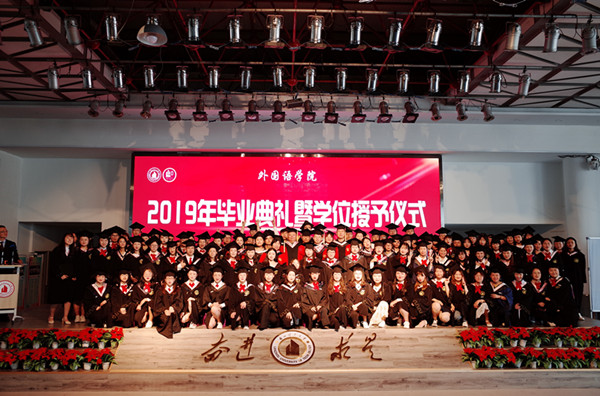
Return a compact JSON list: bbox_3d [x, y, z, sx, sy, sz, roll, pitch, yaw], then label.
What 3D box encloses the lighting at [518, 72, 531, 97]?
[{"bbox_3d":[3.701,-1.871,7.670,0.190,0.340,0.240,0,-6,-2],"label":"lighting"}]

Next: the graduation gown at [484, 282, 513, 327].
[{"bbox_3d":[3.786,1.994,8.878,0.473,0.757,0.580,-3,-7,28],"label":"graduation gown"}]

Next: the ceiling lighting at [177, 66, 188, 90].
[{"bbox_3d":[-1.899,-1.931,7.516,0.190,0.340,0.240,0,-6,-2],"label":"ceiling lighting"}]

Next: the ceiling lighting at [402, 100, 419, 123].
[{"bbox_3d":[3.002,-2.349,12.659,0.400,0.500,0.420,0,-6,-2],"label":"ceiling lighting"}]

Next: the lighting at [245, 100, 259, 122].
[{"bbox_3d":[-0.987,-1.758,9.467,0.270,0.350,0.270,0,-6,0],"label":"lighting"}]

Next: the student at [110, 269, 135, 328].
[{"bbox_3d":[-3.186,1.768,8.354,0.430,0.994,0.600,1,-6,-7],"label":"student"}]

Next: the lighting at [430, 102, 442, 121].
[{"bbox_3d":[2.698,-1.710,9.194,0.200,0.330,0.260,0,-6,-2],"label":"lighting"}]

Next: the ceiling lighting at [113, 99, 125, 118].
[{"bbox_3d":[-3.519,-1.735,9.019,0.200,0.340,0.260,0,-6,-2],"label":"ceiling lighting"}]

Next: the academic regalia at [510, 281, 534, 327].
[{"bbox_3d":[4.195,1.978,8.797,0.460,0.806,0.500,-2,-6,16],"label":"academic regalia"}]

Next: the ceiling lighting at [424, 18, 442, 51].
[{"bbox_3d":[2.455,-3.007,8.571,0.330,0.480,0.330,0,-6,-2],"label":"ceiling lighting"}]

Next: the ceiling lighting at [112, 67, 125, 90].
[{"bbox_3d":[-3.076,-2.006,7.886,0.190,0.310,0.230,0,-6,0],"label":"ceiling lighting"}]

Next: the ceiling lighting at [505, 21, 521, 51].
[{"bbox_3d":[3.901,-2.964,8.548,0.260,0.430,0.270,0,-6,-2],"label":"ceiling lighting"}]

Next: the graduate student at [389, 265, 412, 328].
[{"bbox_3d":[1.835,1.760,8.498,0.430,1.080,0.620,0,-6,-2],"label":"graduate student"}]

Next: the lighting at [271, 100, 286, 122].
[{"bbox_3d":[-0.438,-1.760,9.480,0.290,0.350,0.270,0,-6,0],"label":"lighting"}]

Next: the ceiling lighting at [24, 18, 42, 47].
[{"bbox_3d":[-3.500,-2.171,6.113,0.190,0.360,0.210,-2,-7,18],"label":"ceiling lighting"}]

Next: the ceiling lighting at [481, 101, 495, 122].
[{"bbox_3d":[3.717,-1.715,9.223,0.220,0.360,0.270,0,-6,-2],"label":"ceiling lighting"}]

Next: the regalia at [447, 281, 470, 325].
[{"bbox_3d":[2.976,1.953,8.765,0.460,0.768,0.500,-1,-6,13],"label":"regalia"}]

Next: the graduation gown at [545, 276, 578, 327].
[{"bbox_3d":[4.706,1.841,8.394,0.600,0.860,0.600,-3,-7,28],"label":"graduation gown"}]

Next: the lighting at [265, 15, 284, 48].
[{"bbox_3d":[-0.336,-2.211,6.192,0.260,0.420,0.280,0,-6,-1],"label":"lighting"}]

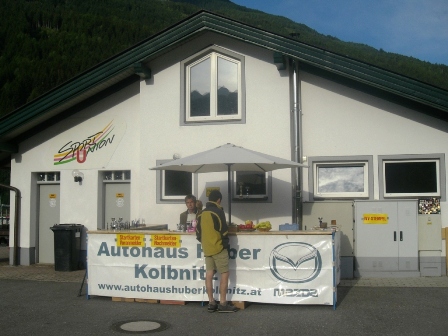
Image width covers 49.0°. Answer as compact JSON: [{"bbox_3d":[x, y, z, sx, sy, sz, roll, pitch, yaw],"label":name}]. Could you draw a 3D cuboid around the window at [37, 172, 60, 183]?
[{"bbox_3d":[-4.457,0.242,12.735,0.820,0.251,0.120,-1,-4,14],"label":"window"}]

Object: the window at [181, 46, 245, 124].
[{"bbox_3d":[-0.256,-1.916,11.405,1.573,1.873,0.150,-1,-4,14],"label":"window"}]

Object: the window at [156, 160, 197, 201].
[{"bbox_3d":[-1.076,0.332,11.471,1.022,1.020,0.150,-1,-4,14],"label":"window"}]

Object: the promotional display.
[{"bbox_3d":[-0.338,1.543,7.660,4.021,1.013,0.060,-2,-4,16],"label":"promotional display"}]

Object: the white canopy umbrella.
[{"bbox_3d":[0.108,0.846,8.219,2.680,2.541,2.450,0,-4,0],"label":"white canopy umbrella"}]

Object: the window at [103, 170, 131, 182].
[{"bbox_3d":[-2.676,0.212,12.313,0.801,0.301,0.090,-1,-4,13],"label":"window"}]

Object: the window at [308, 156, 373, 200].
[{"bbox_3d":[2.577,0.236,10.875,1.392,0.975,0.140,-1,-4,13],"label":"window"}]

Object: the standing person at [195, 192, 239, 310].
[{"bbox_3d":[-0.102,1.228,7.375,0.550,1.770,0.450,-3,-5,40],"label":"standing person"}]

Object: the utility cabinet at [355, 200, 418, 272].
[{"bbox_3d":[3.418,1.459,10.432,1.266,1.525,0.380,-1,-4,13],"label":"utility cabinet"}]

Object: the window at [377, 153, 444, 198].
[{"bbox_3d":[3.987,0.216,10.449,1.330,0.995,0.150,-1,-4,14],"label":"window"}]

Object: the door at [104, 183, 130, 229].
[{"bbox_3d":[-2.599,1.382,12.213,0.826,2.043,0.100,-1,-4,14],"label":"door"}]

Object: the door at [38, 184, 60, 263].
[{"bbox_3d":[-4.436,1.436,12.659,0.748,2.025,0.070,-1,-4,13],"label":"door"}]

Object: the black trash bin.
[{"bbox_3d":[-3.676,1.861,11.563,0.540,1.060,0.660,-1,-4,11],"label":"black trash bin"}]

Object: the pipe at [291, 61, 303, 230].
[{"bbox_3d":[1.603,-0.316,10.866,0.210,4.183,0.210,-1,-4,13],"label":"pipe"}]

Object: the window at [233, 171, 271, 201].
[{"bbox_3d":[0.624,0.318,11.057,0.937,0.938,0.150,-1,-4,14],"label":"window"}]

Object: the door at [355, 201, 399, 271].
[{"bbox_3d":[3.195,1.425,10.312,0.876,1.441,0.050,-1,-4,13],"label":"door"}]

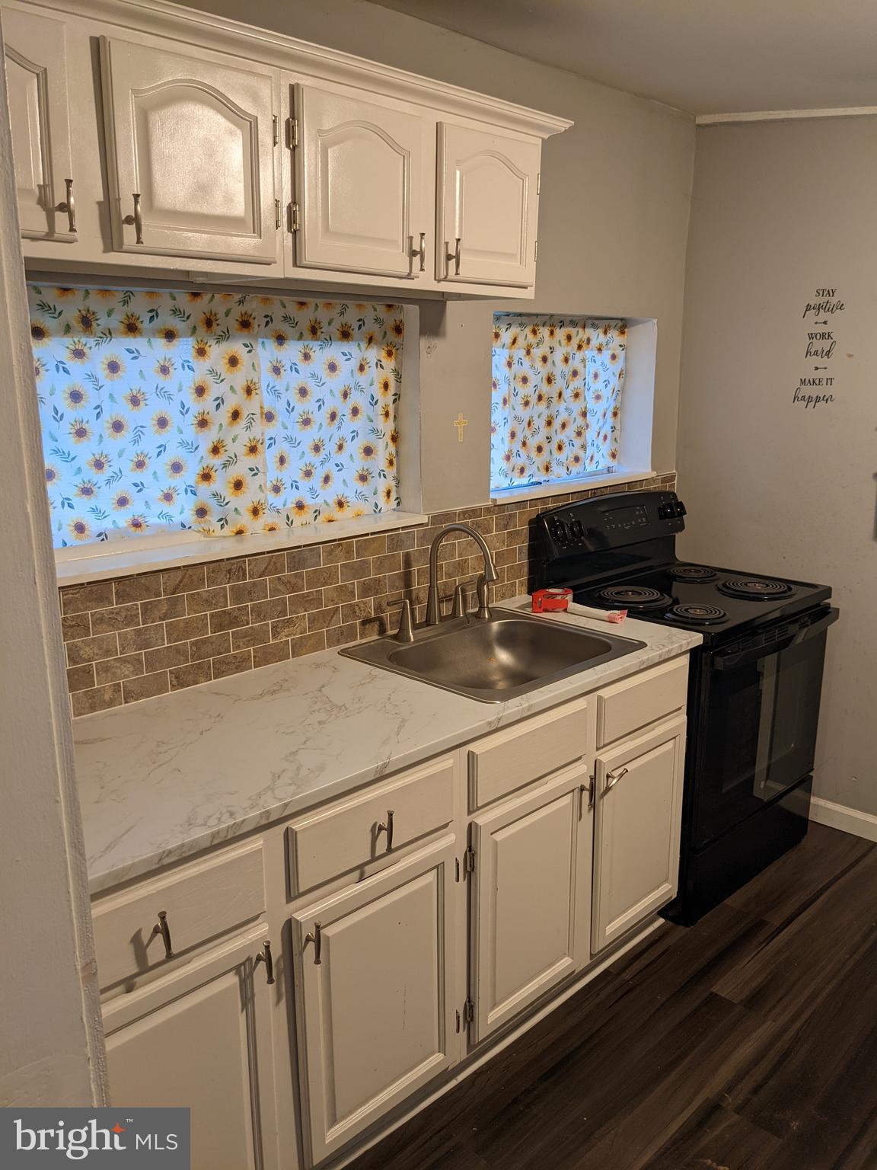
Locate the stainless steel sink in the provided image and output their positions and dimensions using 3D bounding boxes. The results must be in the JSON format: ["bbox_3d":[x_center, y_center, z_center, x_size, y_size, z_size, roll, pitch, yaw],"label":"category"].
[{"bbox_3d":[0.150,0.249,2.425,0.613,0.183,0.557,-13,19,-43],"label":"stainless steel sink"}]

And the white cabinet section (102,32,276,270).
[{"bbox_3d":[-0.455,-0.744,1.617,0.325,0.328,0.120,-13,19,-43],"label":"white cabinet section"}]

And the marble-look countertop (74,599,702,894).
[{"bbox_3d":[-0.134,0.253,2.126,1.805,0.035,0.629,-13,19,-43],"label":"marble-look countertop"}]

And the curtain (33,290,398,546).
[{"bbox_3d":[-0.496,-0.398,2.174,1.109,0.554,0.040,-13,19,-43],"label":"curtain"}]

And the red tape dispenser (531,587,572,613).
[{"bbox_3d":[0.349,0.050,2.781,0.120,0.052,0.085,-1,14,-3],"label":"red tape dispenser"}]

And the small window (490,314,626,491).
[{"bbox_3d":[0.390,-0.624,3.098,0.846,0.556,0.079,-13,19,-43],"label":"small window"}]

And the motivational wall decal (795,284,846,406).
[{"bbox_3d":[1.262,-0.780,3.028,0.006,0.385,0.147,-13,19,-43],"label":"motivational wall decal"}]

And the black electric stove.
[{"bbox_3d":[0.813,0.315,3.048,0.773,1.190,0.693,-13,19,-43],"label":"black electric stove"}]

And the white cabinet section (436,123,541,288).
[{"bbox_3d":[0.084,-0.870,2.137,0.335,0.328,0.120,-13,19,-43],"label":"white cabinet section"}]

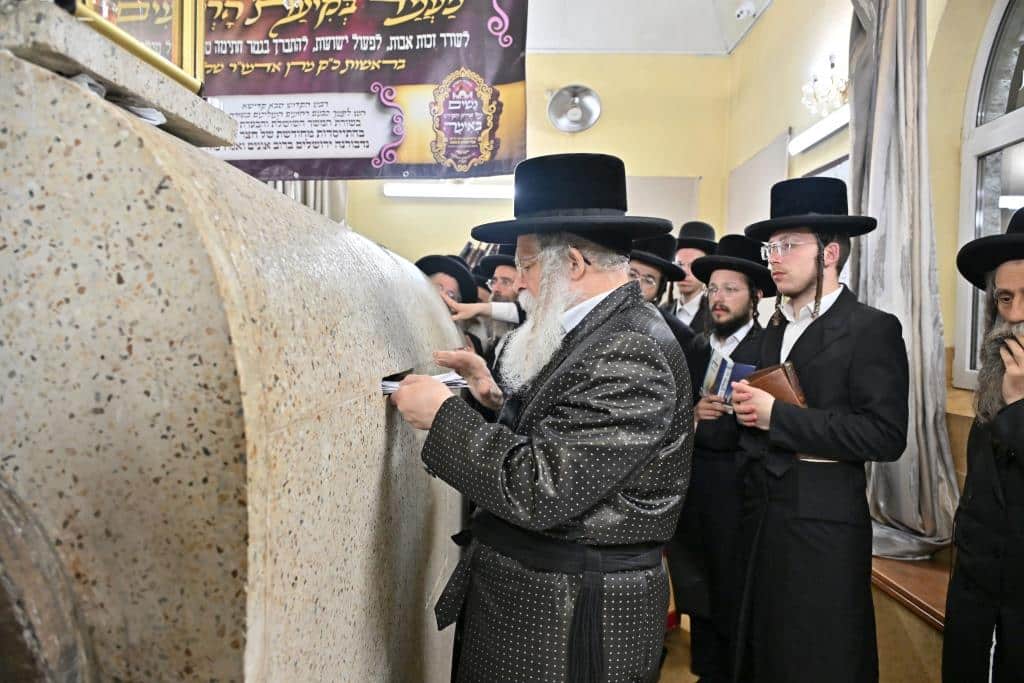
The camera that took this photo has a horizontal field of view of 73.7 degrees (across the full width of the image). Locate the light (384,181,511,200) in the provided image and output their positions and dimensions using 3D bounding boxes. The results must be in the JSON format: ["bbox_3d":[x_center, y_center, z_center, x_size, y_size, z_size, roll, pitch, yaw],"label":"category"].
[{"bbox_3d":[-0.220,-0.963,4.370,1.200,0.080,0.060,0,2,0],"label":"light"}]

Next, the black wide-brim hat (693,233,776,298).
[{"bbox_3d":[0.844,-0.288,2.550,0.350,0.135,0.330,19,-12,-41],"label":"black wide-brim hat"}]

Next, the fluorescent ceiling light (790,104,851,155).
[{"bbox_3d":[1.360,-0.920,2.790,0.060,0.080,1.120,0,2,0],"label":"fluorescent ceiling light"}]

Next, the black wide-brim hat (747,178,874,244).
[{"bbox_3d":[0.845,-0.379,1.950,0.360,0.135,0.335,-3,0,-6],"label":"black wide-brim hat"}]

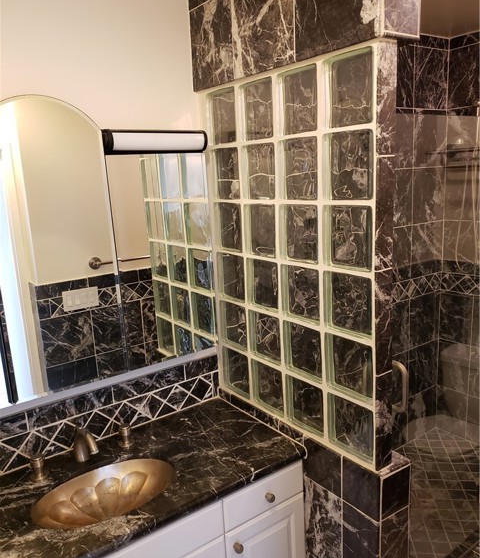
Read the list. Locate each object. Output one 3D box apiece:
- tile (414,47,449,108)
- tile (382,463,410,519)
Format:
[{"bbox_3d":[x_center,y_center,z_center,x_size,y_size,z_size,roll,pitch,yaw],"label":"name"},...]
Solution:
[{"bbox_3d":[1.044,-1.094,2.629,0.319,0.313,0.014,-12,15,-35],"label":"tile"},{"bbox_3d":[0.482,0.662,1.506,0.148,0.156,0.014,-12,15,-35],"label":"tile"}]

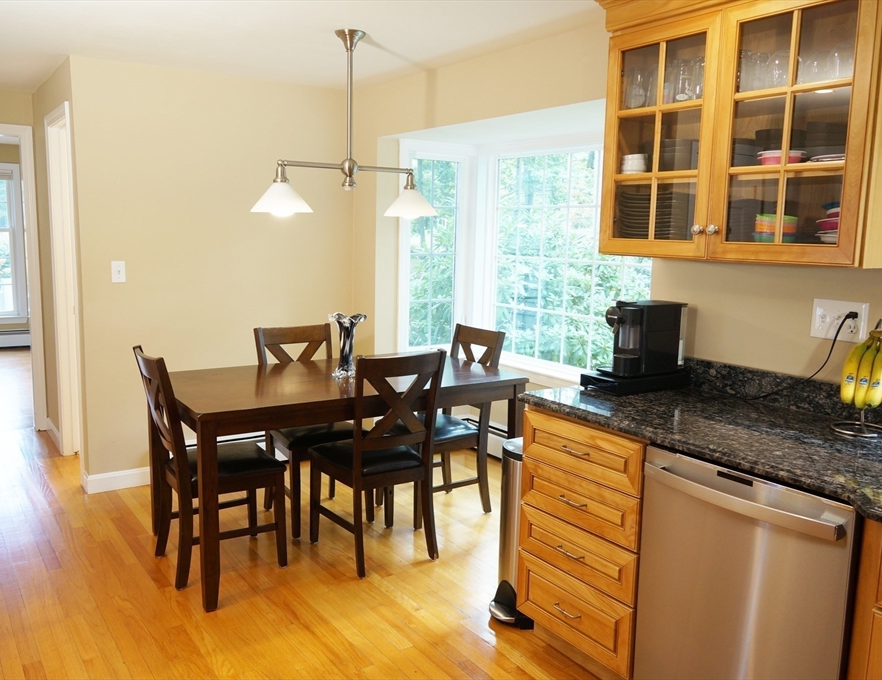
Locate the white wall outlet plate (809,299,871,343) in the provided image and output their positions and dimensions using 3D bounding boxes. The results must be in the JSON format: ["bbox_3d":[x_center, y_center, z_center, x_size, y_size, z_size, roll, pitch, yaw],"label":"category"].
[{"bbox_3d":[1.173,-0.058,2.264,0.010,0.114,0.162,-4,10,-35],"label":"white wall outlet plate"}]

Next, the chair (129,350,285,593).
[{"bbox_3d":[-0.981,0.502,3.284,0.540,0.947,0.445,-4,9,-32],"label":"chair"}]

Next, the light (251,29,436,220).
[{"bbox_3d":[-0.413,-0.960,3.450,0.925,0.820,0.265,-4,9,-34],"label":"light"}]

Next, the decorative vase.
[{"bbox_3d":[-0.448,0.018,3.581,0.160,0.290,0.155,-4,9,-34],"label":"decorative vase"}]

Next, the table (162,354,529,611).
[{"bbox_3d":[-0.480,0.551,3.624,1.546,0.775,0.903,-4,9,-32],"label":"table"}]

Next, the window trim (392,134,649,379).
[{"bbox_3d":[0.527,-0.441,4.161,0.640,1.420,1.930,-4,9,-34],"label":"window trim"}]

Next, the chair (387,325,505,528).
[{"bbox_3d":[-0.017,0.419,4.003,0.540,0.947,0.440,-4,9,-32],"label":"chair"}]

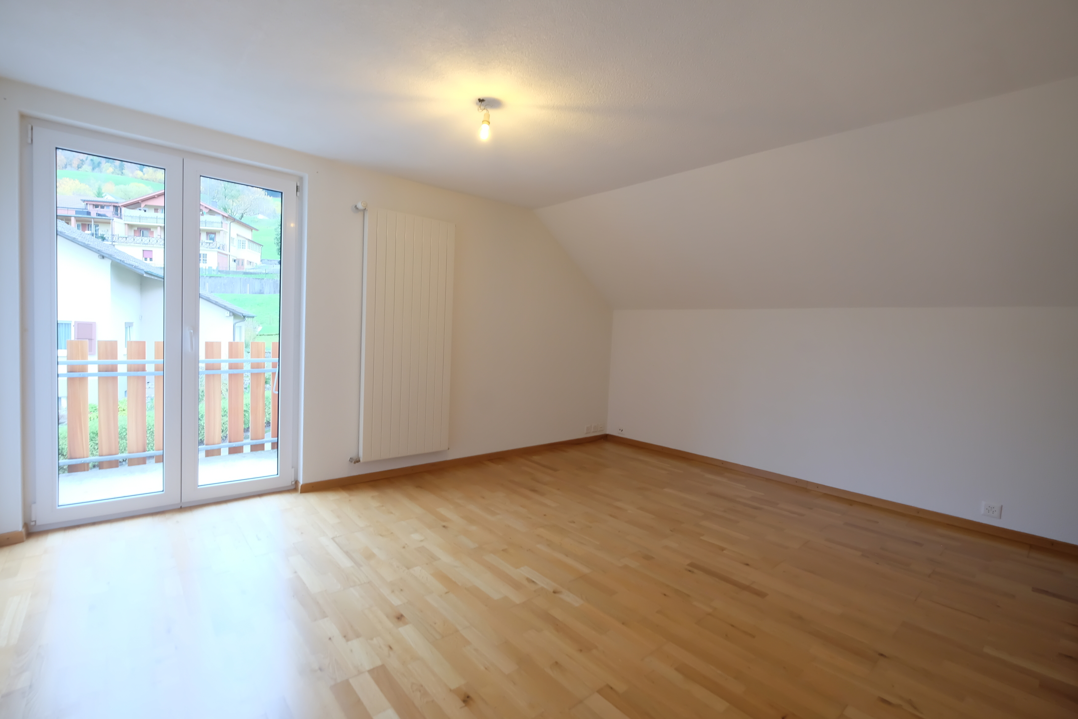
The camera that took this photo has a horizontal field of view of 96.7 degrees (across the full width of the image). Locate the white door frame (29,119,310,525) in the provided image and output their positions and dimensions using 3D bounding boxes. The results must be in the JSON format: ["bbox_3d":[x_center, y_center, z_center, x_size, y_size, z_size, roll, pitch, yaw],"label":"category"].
[{"bbox_3d":[-2.141,-0.151,2.873,1.240,2.070,0.080,0,4,-42],"label":"white door frame"}]

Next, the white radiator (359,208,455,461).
[{"bbox_3d":[-0.986,-0.165,3.627,0.710,1.790,0.085,0,4,-42],"label":"white radiator"}]

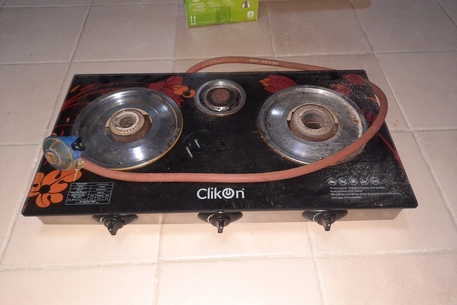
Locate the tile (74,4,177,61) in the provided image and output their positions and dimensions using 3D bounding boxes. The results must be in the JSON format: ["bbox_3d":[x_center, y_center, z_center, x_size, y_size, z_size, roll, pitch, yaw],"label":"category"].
[{"bbox_3d":[-0.316,-0.390,1.062,0.297,0.012,0.297,-2,54,-2],"label":"tile"}]

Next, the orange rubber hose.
[{"bbox_3d":[0.039,-0.113,0.775,0.665,0.127,0.455,-2,54,-2],"label":"orange rubber hose"}]

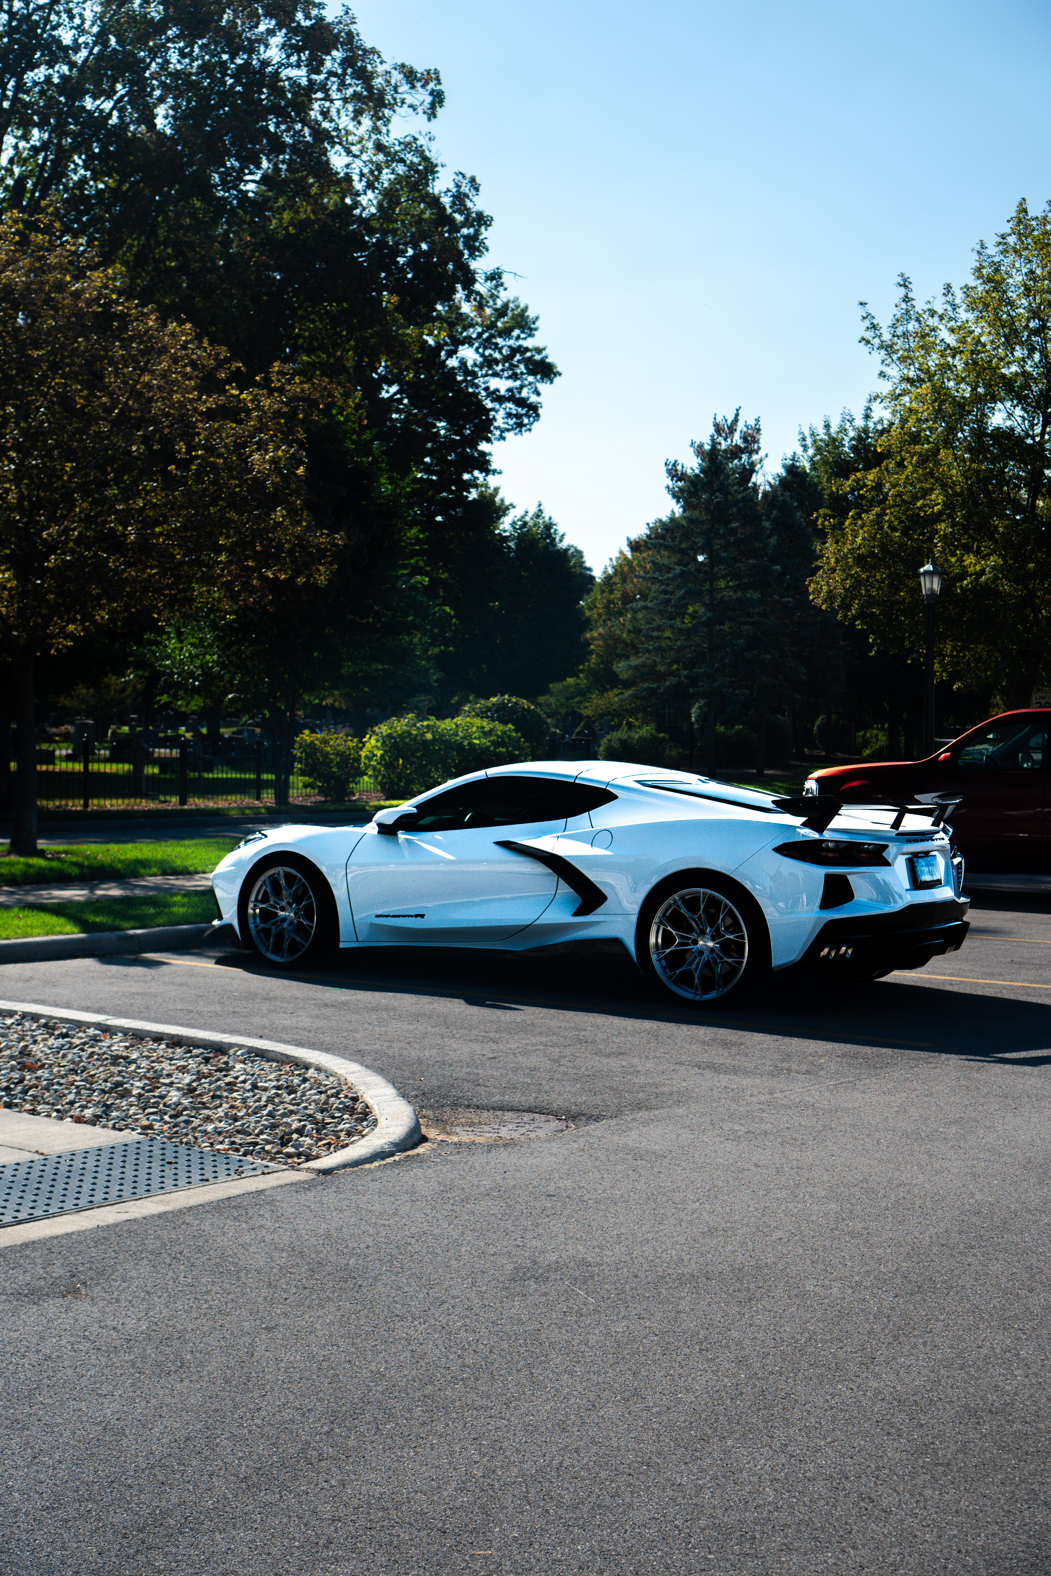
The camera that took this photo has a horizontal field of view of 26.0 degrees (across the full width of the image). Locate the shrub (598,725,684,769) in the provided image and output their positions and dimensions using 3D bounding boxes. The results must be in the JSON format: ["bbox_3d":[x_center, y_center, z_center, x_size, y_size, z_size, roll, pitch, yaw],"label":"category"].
[{"bbox_3d":[3.800,-1.230,74.980,2.800,1.636,2.400,0,1,3],"label":"shrub"}]

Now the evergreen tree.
[{"bbox_3d":[5.574,-5.713,67.866,5.335,10.971,5.335,0,1,5],"label":"evergreen tree"}]

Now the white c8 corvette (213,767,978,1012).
[{"bbox_3d":[0.232,0.456,12.940,4.640,1.235,1.950,2,2,34],"label":"white c8 corvette"}]

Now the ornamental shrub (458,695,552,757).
[{"bbox_3d":[-0.508,-1.131,55.972,2.303,2.312,2.200,0,1,-1],"label":"ornamental shrub"}]

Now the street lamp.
[{"bbox_3d":[7.314,-1.846,40.944,0.450,4.580,0.450,1,1,10],"label":"street lamp"}]

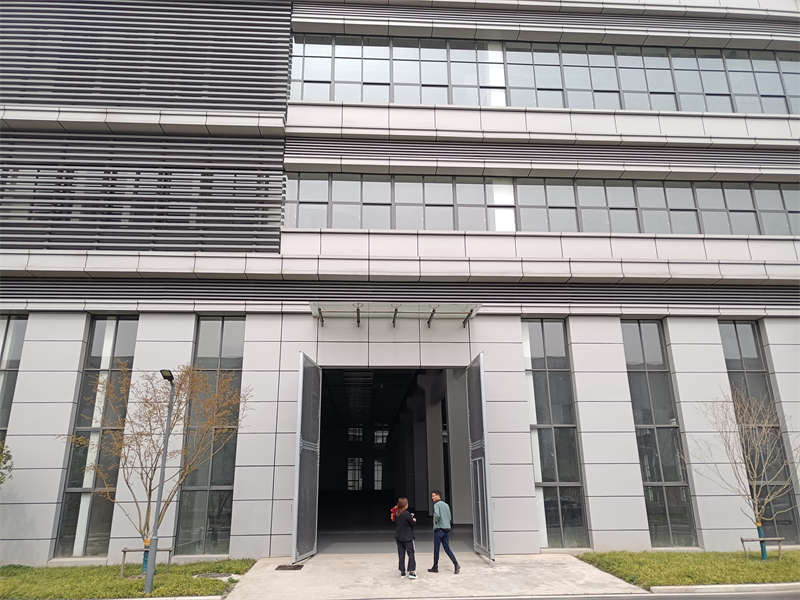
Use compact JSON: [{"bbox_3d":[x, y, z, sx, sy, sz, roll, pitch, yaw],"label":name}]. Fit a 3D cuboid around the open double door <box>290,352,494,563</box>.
[{"bbox_3d":[-0.235,4.314,16.867,5.240,5.400,2.206,1,-18,-4],"label":"open double door"}]

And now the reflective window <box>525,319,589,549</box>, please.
[{"bbox_3d":[4.764,3.956,18.670,1.480,6.990,0.180,1,-18,-4],"label":"reflective window"}]

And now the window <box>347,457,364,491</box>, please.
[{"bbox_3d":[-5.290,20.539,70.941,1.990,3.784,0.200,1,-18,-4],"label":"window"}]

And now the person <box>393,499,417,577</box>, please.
[{"bbox_3d":[0.090,5.010,12.714,0.500,1.580,0.450,-2,-18,4],"label":"person"}]

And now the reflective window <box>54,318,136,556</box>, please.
[{"bbox_3d":[-8.862,3.840,17.797,1.490,6.960,0.180,1,-18,-4],"label":"reflective window"}]

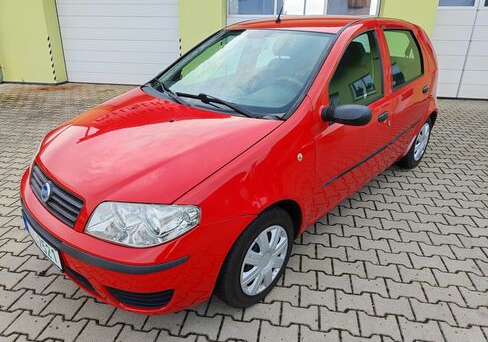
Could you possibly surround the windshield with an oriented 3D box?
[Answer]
[{"bbox_3d":[-0.078,-0.722,2.189,1.360,0.100,0.830,21,61,40],"label":"windshield"}]

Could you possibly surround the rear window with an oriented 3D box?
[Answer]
[{"bbox_3d":[1.307,-0.913,2.620,0.720,0.450,0.050,-24,15,-41],"label":"rear window"}]

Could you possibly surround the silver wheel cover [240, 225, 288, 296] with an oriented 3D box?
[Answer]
[{"bbox_3d":[0.116,0.474,1.732,0.050,0.395,0.395,21,33,40],"label":"silver wheel cover"}]

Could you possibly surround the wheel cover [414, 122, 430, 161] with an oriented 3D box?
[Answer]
[{"bbox_3d":[1.822,-0.291,3.330,0.050,0.395,0.395,21,33,40],"label":"wheel cover"}]

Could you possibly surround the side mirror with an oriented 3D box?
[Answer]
[{"bbox_3d":[0.560,-0.302,1.756,0.230,0.145,0.160,21,33,40],"label":"side mirror"}]

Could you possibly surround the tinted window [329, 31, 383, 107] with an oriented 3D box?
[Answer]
[{"bbox_3d":[0.691,-0.635,2.041,0.800,0.460,0.050,-24,15,-41],"label":"tinted window"}]

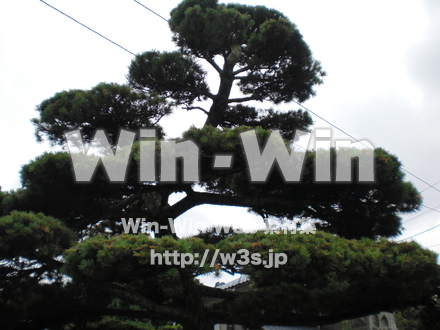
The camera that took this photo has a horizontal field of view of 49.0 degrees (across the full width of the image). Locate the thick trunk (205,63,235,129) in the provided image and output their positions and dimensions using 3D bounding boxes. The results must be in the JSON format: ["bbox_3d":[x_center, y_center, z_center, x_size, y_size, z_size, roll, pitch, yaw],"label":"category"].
[{"bbox_3d":[0.000,-0.920,6.300,0.250,0.880,0.230,13,-17,4],"label":"thick trunk"}]

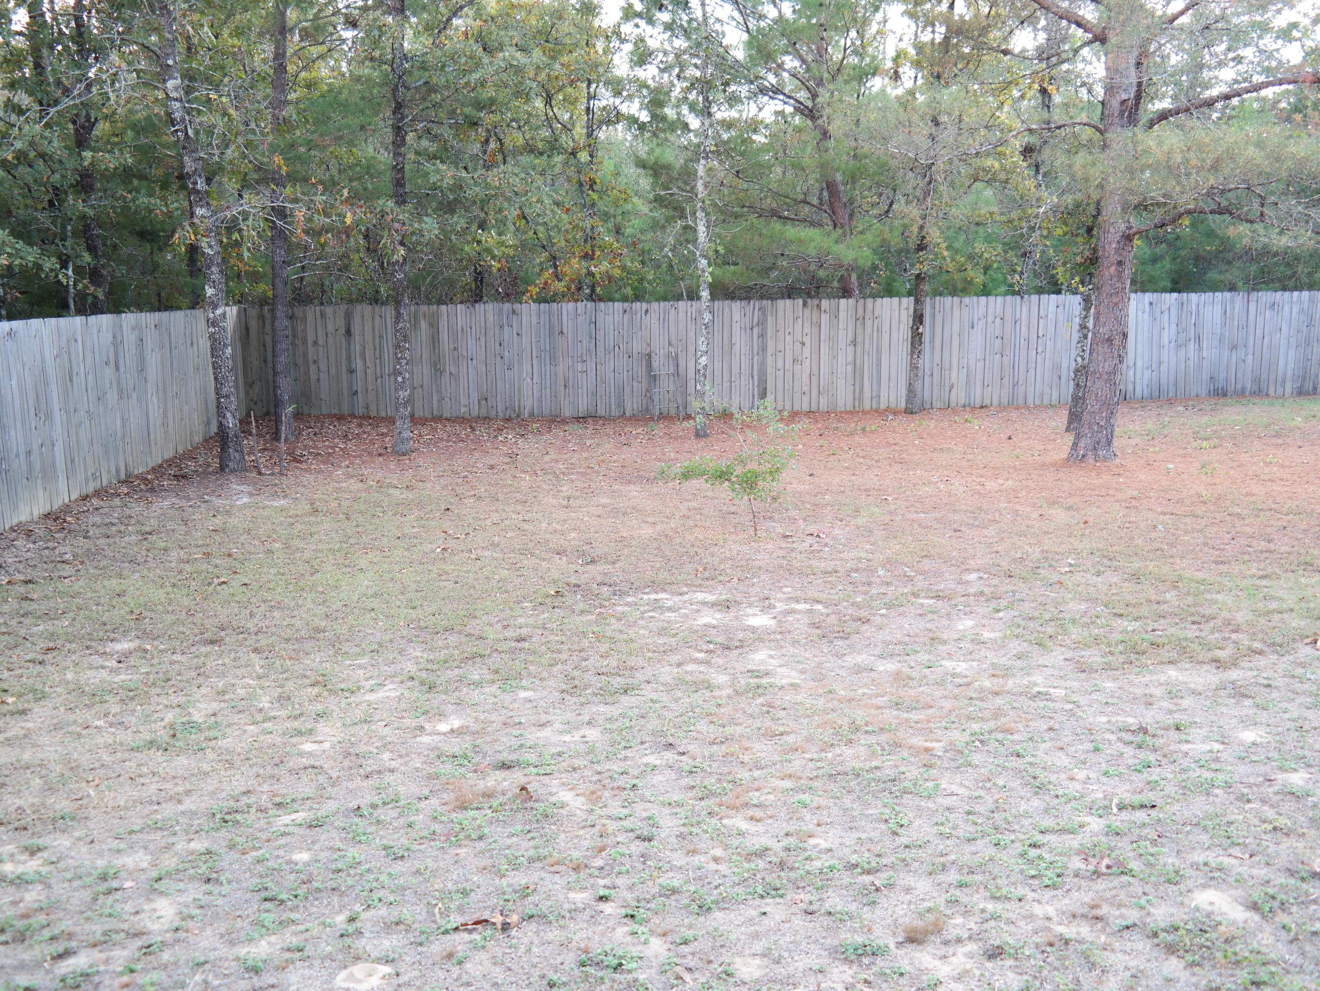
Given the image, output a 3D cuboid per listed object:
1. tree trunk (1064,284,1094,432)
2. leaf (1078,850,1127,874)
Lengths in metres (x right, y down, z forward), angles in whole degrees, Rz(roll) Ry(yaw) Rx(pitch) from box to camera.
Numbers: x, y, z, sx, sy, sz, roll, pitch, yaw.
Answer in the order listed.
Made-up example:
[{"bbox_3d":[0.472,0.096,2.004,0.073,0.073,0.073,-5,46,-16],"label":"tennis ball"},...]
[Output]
[{"bbox_3d":[5.614,-1.816,14.817,0.240,1.960,0.240,7,10,20],"label":"tree trunk"},{"bbox_3d":[1.504,1.242,3.791,0.160,0.045,0.110,4,11,23],"label":"leaf"}]

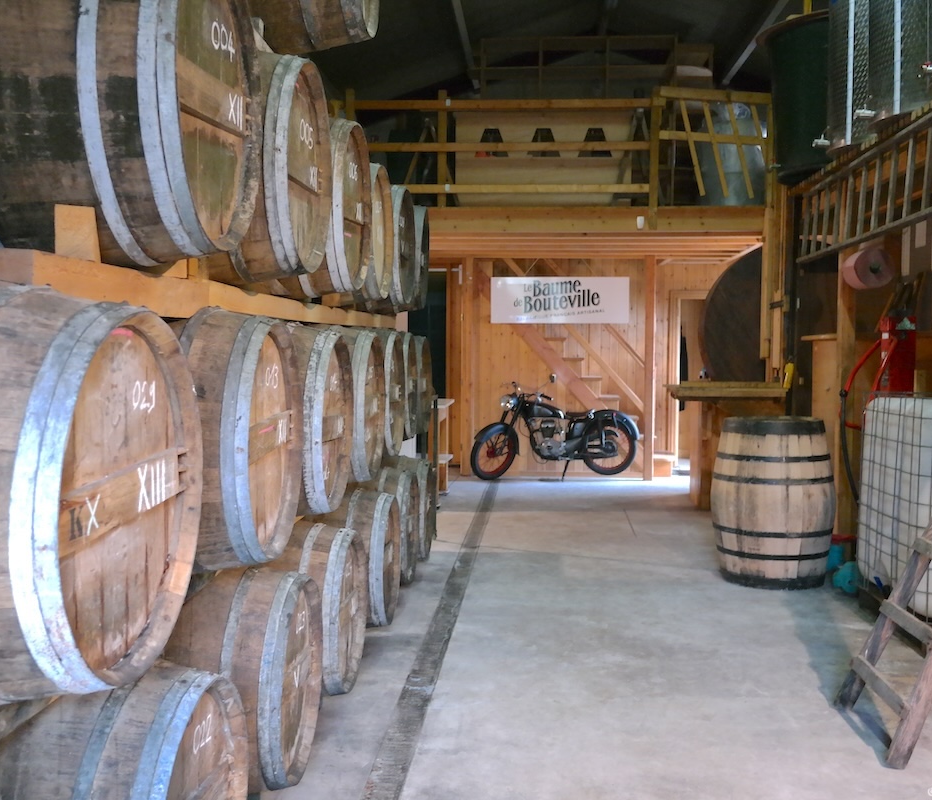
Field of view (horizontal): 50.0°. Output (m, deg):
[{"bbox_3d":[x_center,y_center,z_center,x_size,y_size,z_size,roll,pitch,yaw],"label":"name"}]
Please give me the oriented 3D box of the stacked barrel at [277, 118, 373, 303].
[{"bbox_3d":[-0.949,-0.766,3.970,1.056,0.800,0.800,1,3,3],"label":"stacked barrel"}]

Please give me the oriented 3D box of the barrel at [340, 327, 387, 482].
[{"bbox_3d":[-0.924,0.026,4.450,1.056,0.800,0.800,1,3,3],"label":"barrel"}]

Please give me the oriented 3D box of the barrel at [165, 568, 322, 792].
[{"bbox_3d":[-0.983,0.831,3.039,0.994,0.753,0.753,1,3,3],"label":"barrel"}]

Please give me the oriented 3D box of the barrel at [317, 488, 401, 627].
[{"bbox_3d":[-0.824,0.748,4.750,0.960,0.770,0.770,0,2,4],"label":"barrel"}]

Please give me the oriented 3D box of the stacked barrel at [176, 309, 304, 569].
[{"bbox_3d":[-1.032,0.102,2.737,1.056,0.800,0.800,1,3,3],"label":"stacked barrel"}]

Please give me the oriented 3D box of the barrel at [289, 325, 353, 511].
[{"bbox_3d":[-0.924,0.075,3.520,0.960,0.770,0.770,0,2,4],"label":"barrel"}]

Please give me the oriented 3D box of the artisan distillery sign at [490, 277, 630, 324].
[{"bbox_3d":[1.046,-1.100,11.050,1.530,0.510,0.030,0,3,3],"label":"artisan distillery sign"}]

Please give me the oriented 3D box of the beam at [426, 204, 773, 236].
[{"bbox_3d":[0.948,-1.696,9.450,3.700,0.235,0.110,0,2,4],"label":"beam"}]

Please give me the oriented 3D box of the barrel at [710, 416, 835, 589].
[{"bbox_3d":[1.870,0.610,6.100,0.750,0.940,0.750,0,2,4],"label":"barrel"}]

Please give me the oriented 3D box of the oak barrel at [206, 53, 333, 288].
[{"bbox_3d":[-0.940,-0.702,3.010,0.960,0.770,0.770,0,2,4],"label":"oak barrel"}]

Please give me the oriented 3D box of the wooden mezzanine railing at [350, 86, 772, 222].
[{"bbox_3d":[0.836,-2.167,8.940,3.758,1.202,0.150,0,3,2],"label":"wooden mezzanine railing"}]

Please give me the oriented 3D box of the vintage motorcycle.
[{"bbox_3d":[1.000,0.300,11.200,1.930,1.170,0.700,0,3,-6],"label":"vintage motorcycle"}]

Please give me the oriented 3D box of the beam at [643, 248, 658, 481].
[{"bbox_3d":[2.085,-0.369,11.350,0.120,2.530,0.120,0,2,4],"label":"beam"}]

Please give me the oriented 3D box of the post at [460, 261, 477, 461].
[{"bbox_3d":[0.024,-0.384,11.500,0.150,2.500,0.150,0,3,3],"label":"post"}]

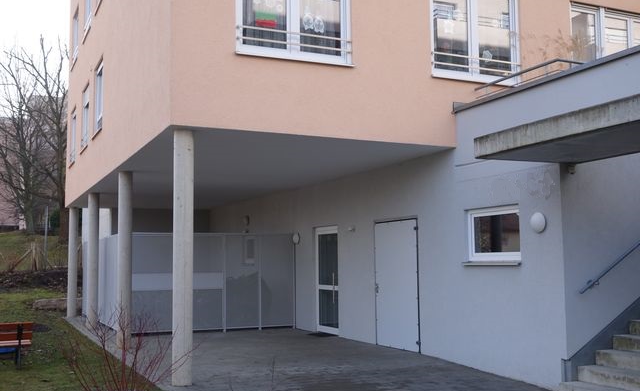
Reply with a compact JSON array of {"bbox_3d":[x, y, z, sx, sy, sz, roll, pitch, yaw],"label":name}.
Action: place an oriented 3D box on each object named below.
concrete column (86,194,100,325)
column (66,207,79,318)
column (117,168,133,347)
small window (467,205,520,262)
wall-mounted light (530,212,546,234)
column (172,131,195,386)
[{"bbox_3d":[-5.385,1.564,17.295,0.246,3.168,0.246,2,-6,-24],"label":"concrete column"},{"bbox_3d":[-7.225,1.962,21.350,0.246,3.168,0.246,2,-6,-24],"label":"column"},{"bbox_3d":[-3.547,1.156,13.239,0.246,3.150,0.246,2,-6,-24],"label":"column"},{"bbox_3d":[2.398,0.531,9.887,0.100,0.725,1.135,2,-6,-24],"label":"small window"},{"bbox_3d":[2.672,0.335,8.983,0.100,0.260,0.263,2,-6,-24],"label":"wall-mounted light"},{"bbox_3d":[-1.732,0.763,9.171,0.246,3.162,0.246,2,-6,-24],"label":"column"}]

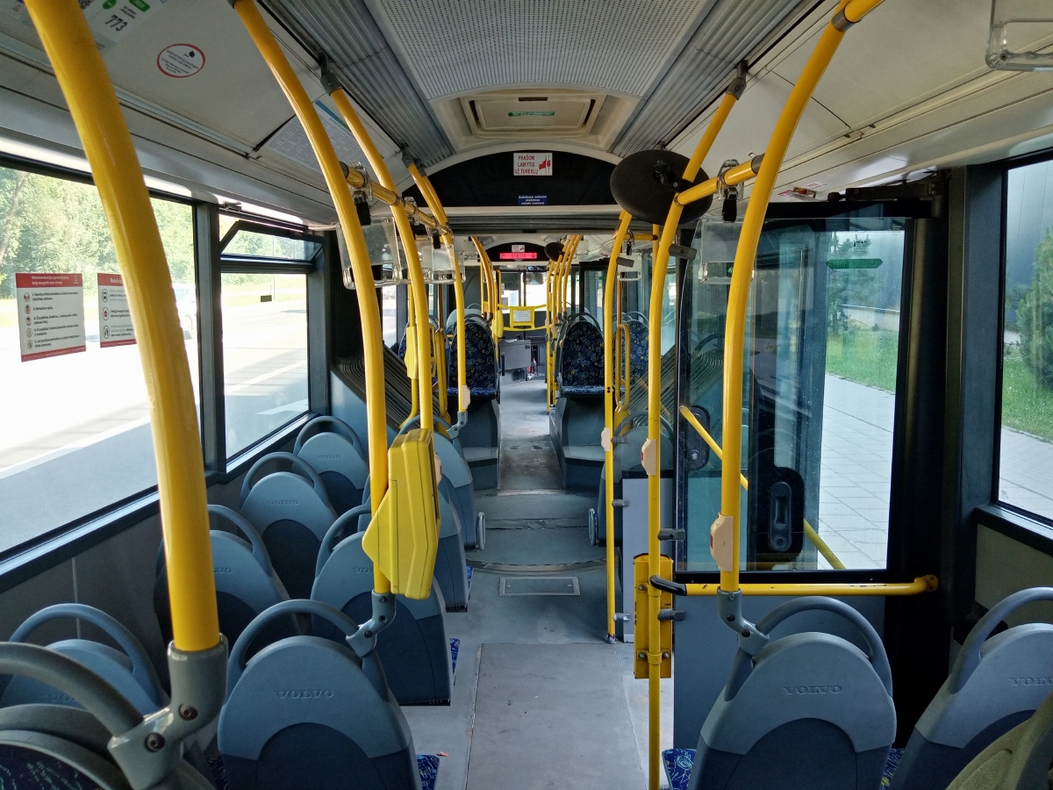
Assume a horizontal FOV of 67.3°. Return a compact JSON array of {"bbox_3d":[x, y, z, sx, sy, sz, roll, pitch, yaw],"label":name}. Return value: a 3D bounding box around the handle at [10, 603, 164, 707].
[{"bbox_3d":[-0.945,0.552,1.673,0.360,0.250,0.080,0,9,0],"label":"handle"}]

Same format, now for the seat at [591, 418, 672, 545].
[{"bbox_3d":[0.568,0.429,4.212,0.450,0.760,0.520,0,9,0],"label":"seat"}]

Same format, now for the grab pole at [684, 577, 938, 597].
[{"bbox_3d":[0.893,0.608,2.516,0.840,0.045,0.090,-1,8,0],"label":"grab pole"}]

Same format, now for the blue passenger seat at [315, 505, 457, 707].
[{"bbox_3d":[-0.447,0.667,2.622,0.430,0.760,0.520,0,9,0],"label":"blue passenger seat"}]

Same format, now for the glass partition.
[{"bbox_3d":[0.815,0.015,2.455,0.680,1.120,0.020,-1,8,0],"label":"glass partition"}]

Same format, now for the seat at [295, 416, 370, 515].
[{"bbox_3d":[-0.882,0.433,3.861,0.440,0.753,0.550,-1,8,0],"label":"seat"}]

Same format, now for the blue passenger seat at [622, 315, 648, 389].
[{"bbox_3d":[0.965,-0.352,6.857,0.440,0.730,0.580,-1,8,0],"label":"blue passenger seat"}]

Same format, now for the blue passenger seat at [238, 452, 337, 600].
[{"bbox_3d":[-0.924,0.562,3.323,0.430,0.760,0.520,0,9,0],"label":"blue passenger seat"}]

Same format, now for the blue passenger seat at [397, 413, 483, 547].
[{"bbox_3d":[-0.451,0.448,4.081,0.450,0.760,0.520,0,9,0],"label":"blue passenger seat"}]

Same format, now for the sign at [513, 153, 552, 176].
[{"bbox_3d":[0.033,-1.185,4.071,0.200,0.116,0.010,-1,8,0],"label":"sign"}]

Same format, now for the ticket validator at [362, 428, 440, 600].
[{"bbox_3d":[-0.243,0.231,1.540,0.140,0.315,0.120,-1,8,0],"label":"ticket validator"}]

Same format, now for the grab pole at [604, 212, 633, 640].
[{"bbox_3d":[0.502,0.035,3.722,0.290,2.358,0.040,-1,8,0],"label":"grab pole"}]

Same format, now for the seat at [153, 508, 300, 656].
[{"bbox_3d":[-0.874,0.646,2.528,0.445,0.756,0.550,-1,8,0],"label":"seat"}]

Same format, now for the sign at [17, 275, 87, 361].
[{"bbox_3d":[-1.251,-0.211,2.093,0.010,0.217,0.292,2,9,0],"label":"sign"}]

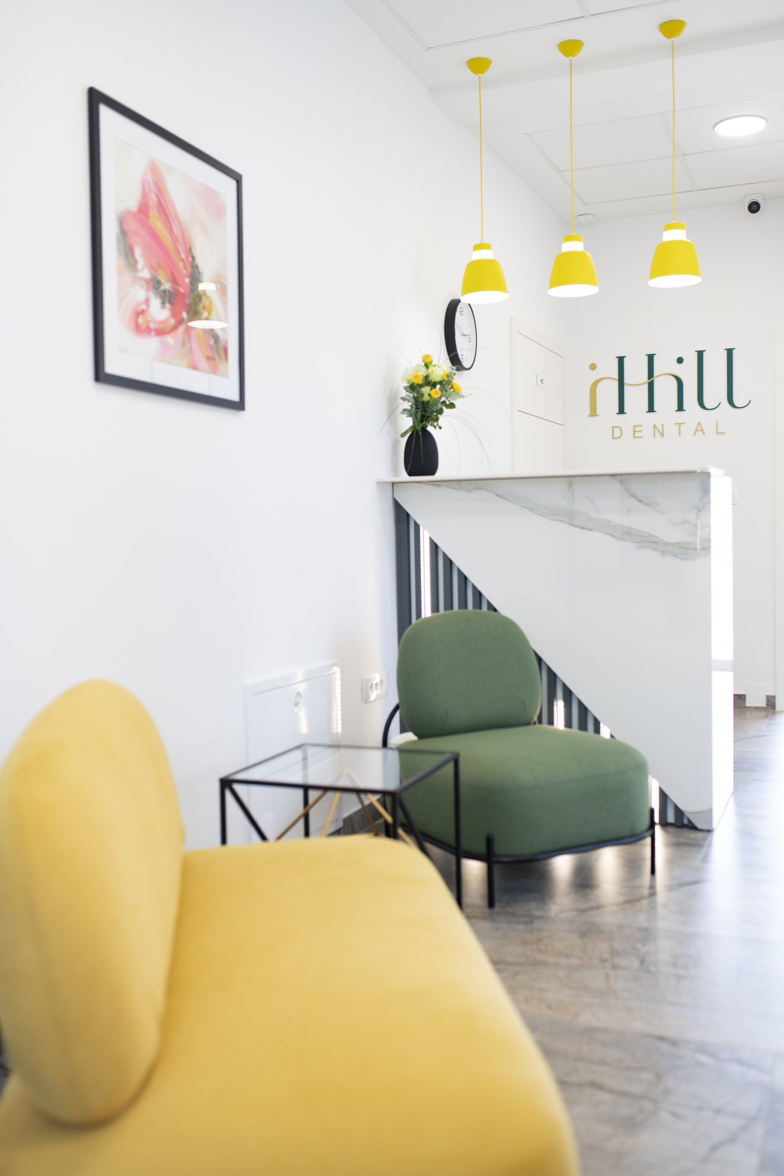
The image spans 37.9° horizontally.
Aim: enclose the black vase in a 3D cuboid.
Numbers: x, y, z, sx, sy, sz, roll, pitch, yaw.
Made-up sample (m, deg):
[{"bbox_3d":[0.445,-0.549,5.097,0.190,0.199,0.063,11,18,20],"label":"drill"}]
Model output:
[{"bbox_3d":[0.105,-0.490,4.154,0.127,0.184,0.127,-1,3,0],"label":"black vase"}]

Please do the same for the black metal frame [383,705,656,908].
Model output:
[{"bbox_3d":[0.381,0.584,3.461,0.645,0.526,0.655,-3,3,-28],"label":"black metal frame"}]

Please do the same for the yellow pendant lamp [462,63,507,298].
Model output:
[{"bbox_3d":[0.341,-1.553,4.352,0.186,0.889,0.186,-1,3,0],"label":"yellow pendant lamp"}]

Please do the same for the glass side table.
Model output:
[{"bbox_3d":[-0.105,0.661,2.807,0.449,0.453,0.460,0,3,22],"label":"glass side table"}]

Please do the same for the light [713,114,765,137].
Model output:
[{"bbox_3d":[1.549,-2.045,5.073,0.234,0.020,0.234,0,3,22],"label":"light"}]

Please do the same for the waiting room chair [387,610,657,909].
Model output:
[{"bbox_3d":[0.379,0.462,3.455,0.650,0.771,0.695,-3,3,-28],"label":"waiting room chair"}]

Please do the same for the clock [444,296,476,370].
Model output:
[{"bbox_3d":[0.297,-1.080,4.890,0.044,0.302,0.302,0,3,22],"label":"clock"}]

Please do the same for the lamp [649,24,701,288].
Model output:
[{"bbox_3d":[1.006,-1.547,4.076,0.186,0.901,0.186,0,3,22],"label":"lamp"}]

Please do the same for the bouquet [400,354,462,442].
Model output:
[{"bbox_3d":[0.141,-0.688,4.128,0.228,0.313,0.208,-1,3,0],"label":"bouquet"}]

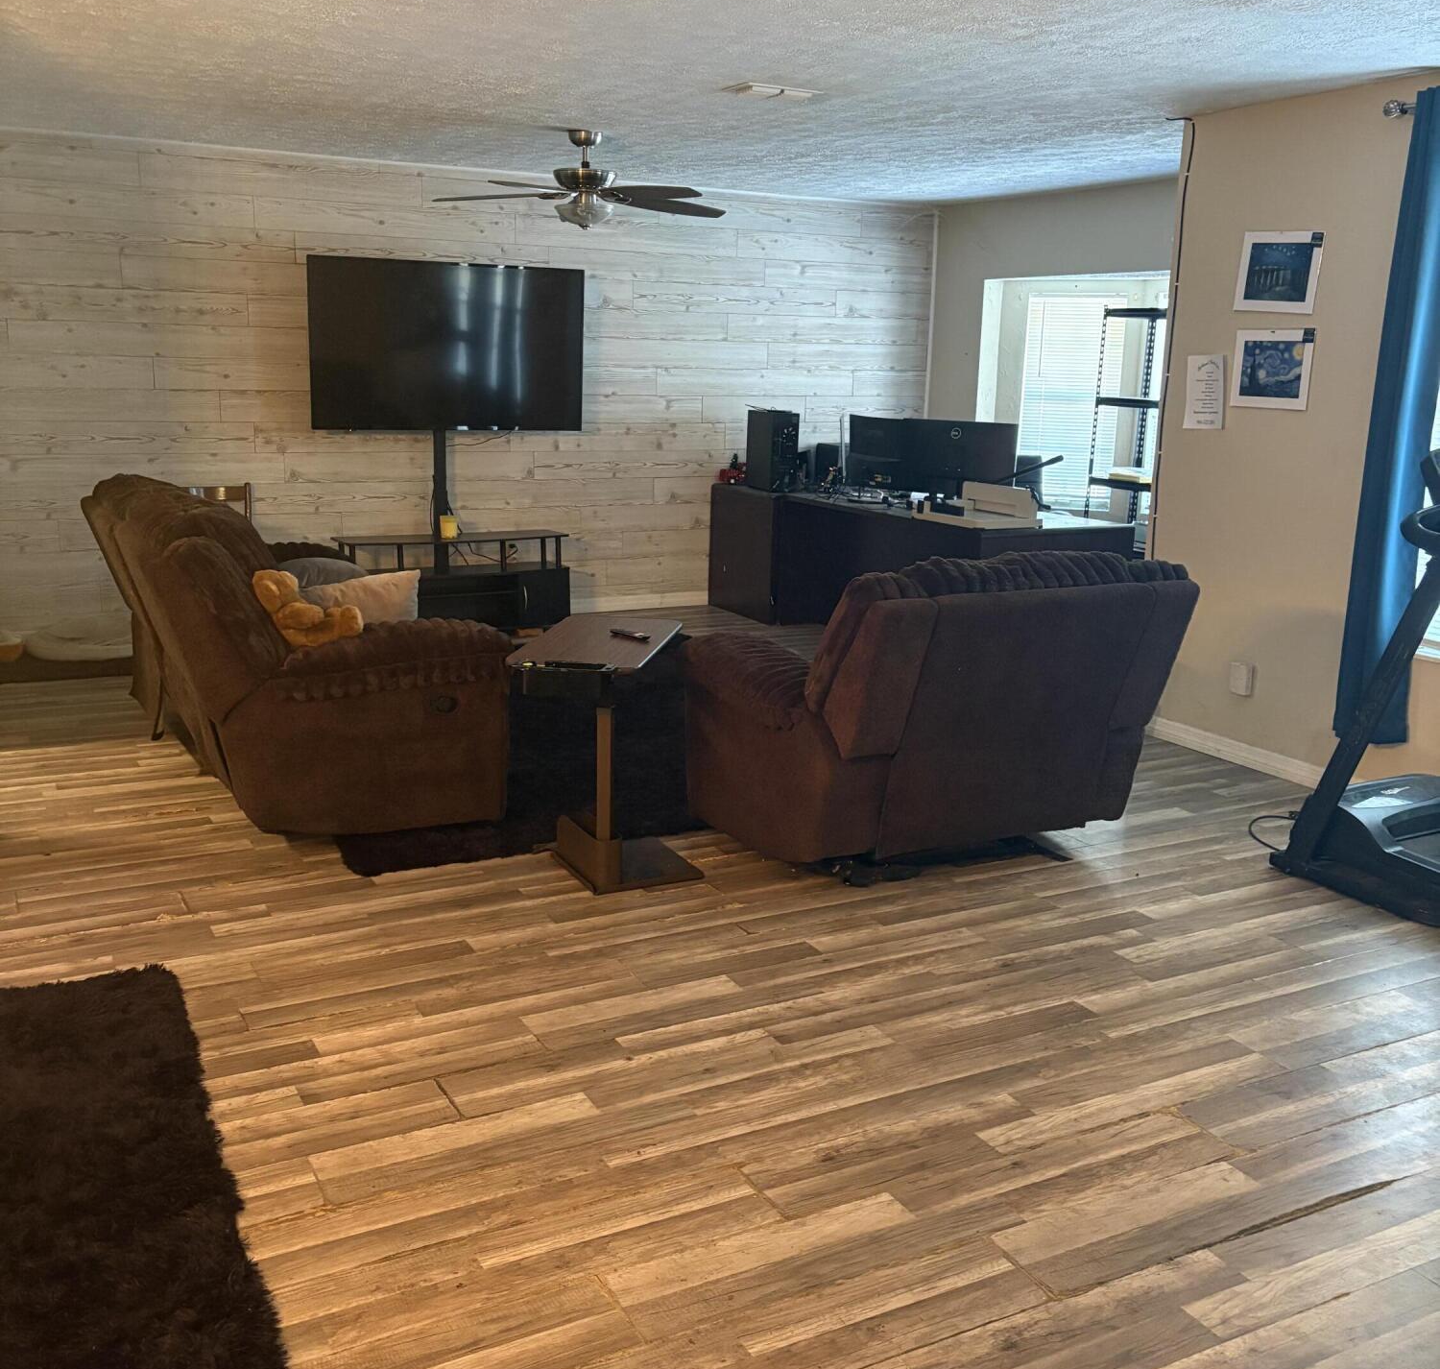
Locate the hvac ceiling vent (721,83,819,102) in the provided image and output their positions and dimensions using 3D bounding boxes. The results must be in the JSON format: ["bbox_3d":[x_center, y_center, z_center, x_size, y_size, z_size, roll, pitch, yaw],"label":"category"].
[{"bbox_3d":[0.176,-2.184,5.336,0.320,0.020,0.260,-5,15,-27],"label":"hvac ceiling vent"}]

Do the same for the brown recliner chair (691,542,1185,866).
[{"bbox_3d":[0.641,0.041,4.420,1.110,0.970,1.050,-5,15,-27],"label":"brown recliner chair"}]

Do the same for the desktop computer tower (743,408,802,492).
[{"bbox_3d":[0.309,-1.357,8.362,0.170,0.445,0.400,-3,14,-21],"label":"desktop computer tower"}]

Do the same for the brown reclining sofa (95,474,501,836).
[{"bbox_3d":[-1.597,-0.185,5.118,1.070,0.970,2.120,-5,15,-27],"label":"brown reclining sofa"}]

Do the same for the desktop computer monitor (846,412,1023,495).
[{"bbox_3d":[1.213,-1.288,8.232,0.900,0.430,0.200,10,15,31],"label":"desktop computer monitor"}]

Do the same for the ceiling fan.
[{"bbox_3d":[-0.607,-2.269,6.502,1.300,0.420,1.300,-5,15,-27],"label":"ceiling fan"}]

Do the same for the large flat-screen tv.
[{"bbox_3d":[-1.378,-1.727,7.417,1.440,0.835,0.070,-5,15,-27],"label":"large flat-screen tv"}]

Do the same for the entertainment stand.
[{"bbox_3d":[-1.426,-0.541,7.707,1.180,0.505,0.380,-5,15,-27],"label":"entertainment stand"}]

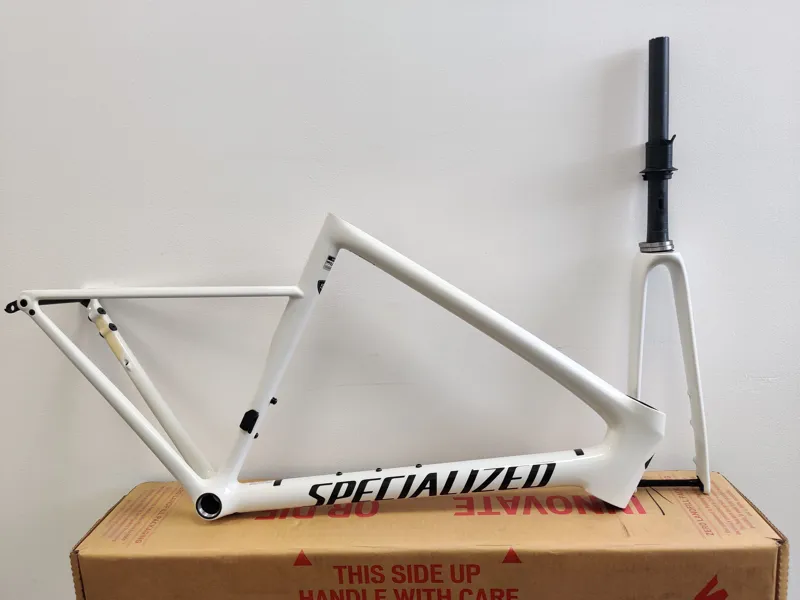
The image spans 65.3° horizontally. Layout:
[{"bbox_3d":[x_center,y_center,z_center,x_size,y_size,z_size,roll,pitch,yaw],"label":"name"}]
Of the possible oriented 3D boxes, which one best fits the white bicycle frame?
[{"bbox_3d":[-0.057,0.101,0.963,1.020,0.468,0.170,-2,4,5],"label":"white bicycle frame"}]

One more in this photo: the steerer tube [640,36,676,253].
[{"bbox_3d":[0.372,-0.221,0.899,0.052,0.303,0.053,-2,8,4],"label":"steerer tube"}]

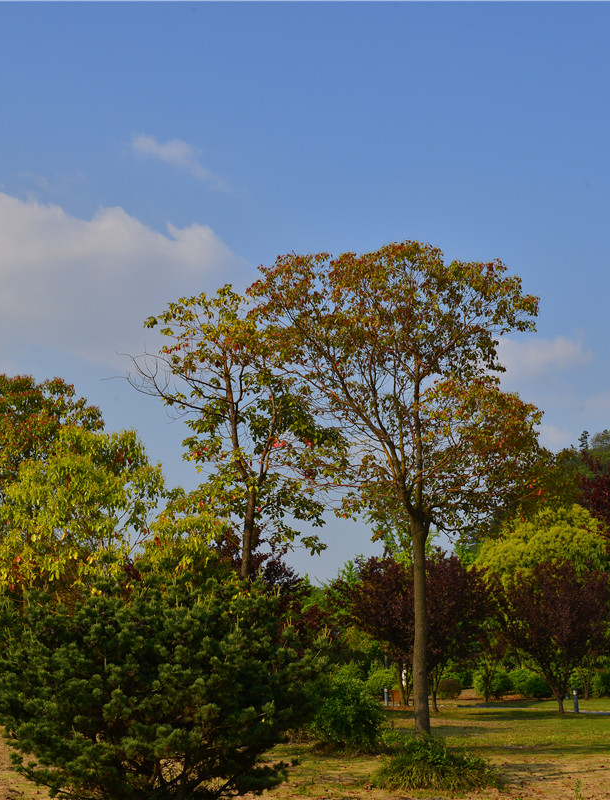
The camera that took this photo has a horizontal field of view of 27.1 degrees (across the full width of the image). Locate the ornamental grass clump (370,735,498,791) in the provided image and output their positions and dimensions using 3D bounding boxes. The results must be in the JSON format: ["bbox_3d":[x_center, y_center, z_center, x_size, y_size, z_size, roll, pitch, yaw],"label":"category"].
[{"bbox_3d":[1.716,4.803,16.761,1.680,0.620,1.450,-1,-12,0],"label":"ornamental grass clump"}]

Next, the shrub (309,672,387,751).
[{"bbox_3d":[0.782,5.659,23.150,1.500,1.390,1.500,-1,-12,0],"label":"shrub"}]

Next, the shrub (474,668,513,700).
[{"bbox_3d":[9.272,13.952,62.161,1.870,1.490,1.870,-1,-12,0],"label":"shrub"}]

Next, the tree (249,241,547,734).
[{"bbox_3d":[1.375,1.421,18.817,4.502,8.076,4.502,-1,-12,0],"label":"tree"}]

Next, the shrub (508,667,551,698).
[{"bbox_3d":[11.043,13.879,62.166,2.070,1.530,2.070,-1,-12,0],"label":"shrub"}]

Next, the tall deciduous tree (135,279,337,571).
[{"bbox_3d":[-1.259,2.041,22.926,3.970,8.560,3.770,-1,-12,0],"label":"tall deciduous tree"}]

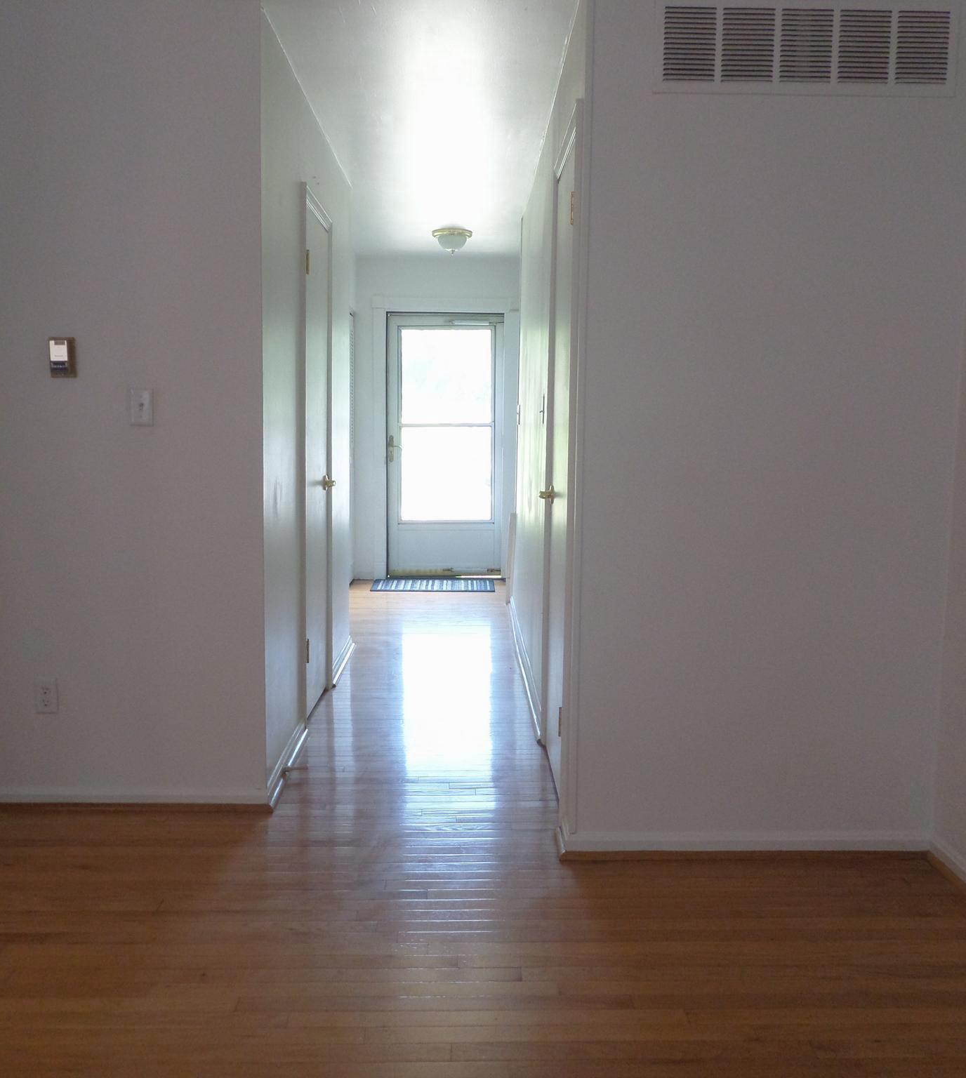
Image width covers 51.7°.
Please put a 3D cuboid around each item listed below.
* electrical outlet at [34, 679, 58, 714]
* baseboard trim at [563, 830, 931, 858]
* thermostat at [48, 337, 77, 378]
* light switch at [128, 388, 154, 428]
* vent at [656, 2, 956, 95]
[{"bbox_3d":[-1.375,0.497,3.138,0.069,0.115,0.010,1,7,-1],"label":"electrical outlet"},{"bbox_3d":[0.767,0.880,2.884,1.088,0.079,0.025,1,7,-1],"label":"baseboard trim"},{"bbox_3d":[-1.270,-0.547,3.006,0.077,0.118,0.037,1,7,-1],"label":"thermostat"},{"bbox_3d":[-1.043,-0.401,3.038,0.069,0.116,0.016,1,7,-1],"label":"light switch"},{"bbox_3d":[0.854,-1.303,2.637,0.805,0.237,0.020,1,7,-1],"label":"vent"}]

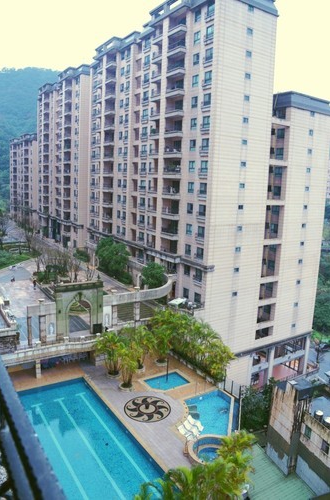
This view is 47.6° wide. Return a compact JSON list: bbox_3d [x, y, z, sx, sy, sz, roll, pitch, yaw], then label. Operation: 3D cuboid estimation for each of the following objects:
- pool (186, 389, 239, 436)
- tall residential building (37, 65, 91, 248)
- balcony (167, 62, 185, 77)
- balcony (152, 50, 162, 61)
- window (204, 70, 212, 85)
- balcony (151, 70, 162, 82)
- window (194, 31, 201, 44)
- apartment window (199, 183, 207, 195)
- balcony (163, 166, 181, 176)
[{"bbox_3d":[4.629,17.745,40.703,5.324,1.200,8.349,4,11,10],"label":"pool"},{"bbox_3d":[-26.703,-25.852,113.338,13.500,46.000,37.000,-5,13,-34],"label":"tall residential building"},{"bbox_3d":[1.633,-26.708,55.804,1.100,1.350,3.700,-4,11,-31],"label":"balcony"},{"bbox_3d":[-0.606,-31.929,62.056,1.500,1.300,3.255,-5,13,-34],"label":"balcony"},{"bbox_3d":[5.852,-23.059,50.033,0.200,1.480,1.450,-4,11,-31],"label":"window"},{"bbox_3d":[-1.432,-29.414,64.301,1.300,1.400,3.100,-4,12,-34],"label":"balcony"},{"bbox_3d":[4.493,-29.353,51.779,0.200,1.480,1.420,-4,11,-31],"label":"window"},{"bbox_3d":[5.776,-9.114,55.936,0.220,1.776,1.529,-5,13,-34],"label":"apartment window"},{"bbox_3d":[1.183,-12.631,61.478,1.500,1.500,4.700,-4,12,-34],"label":"balcony"}]

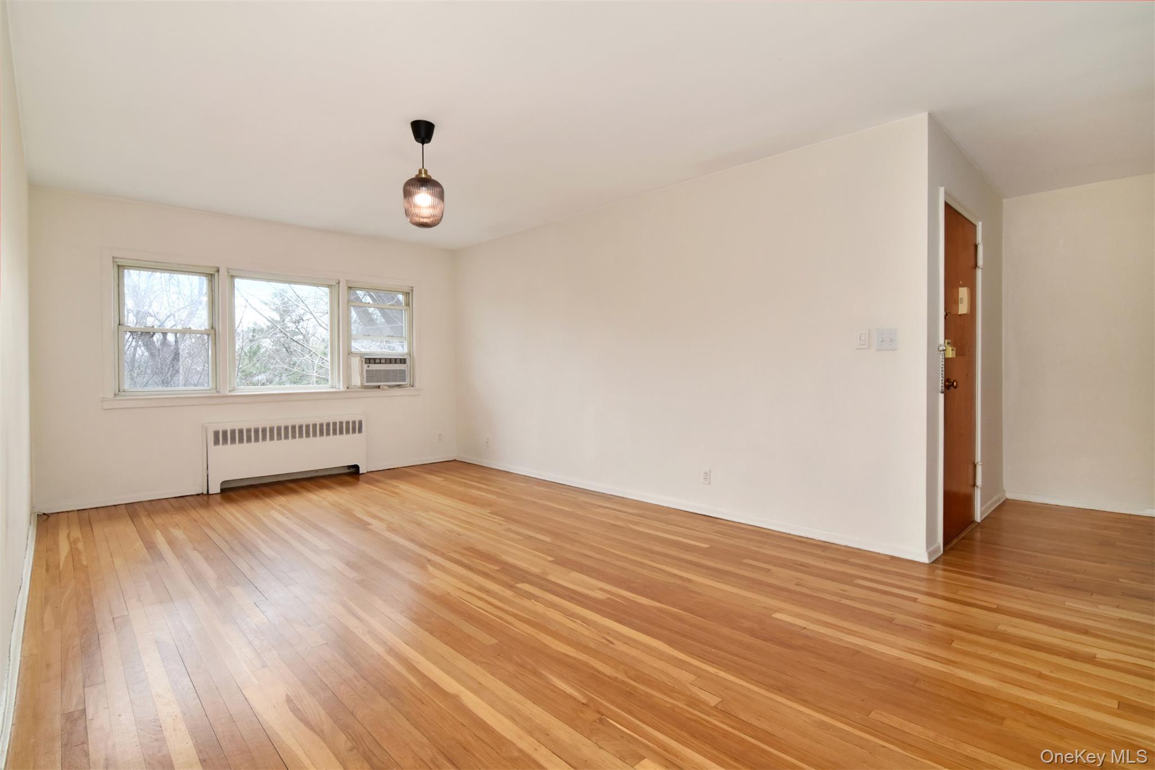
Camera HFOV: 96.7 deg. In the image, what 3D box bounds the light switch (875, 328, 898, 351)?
[{"bbox_3d":[1.753,-0.259,2.905,0.114,0.124,0.014,1,2,44],"label":"light switch"}]

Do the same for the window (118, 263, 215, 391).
[{"bbox_3d":[-3.454,-0.465,4.340,0.640,1.030,0.070,-1,2,-40],"label":"window"}]

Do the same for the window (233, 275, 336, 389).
[{"bbox_3d":[-2.773,-0.491,4.900,0.860,1.030,0.070,-1,2,-40],"label":"window"}]

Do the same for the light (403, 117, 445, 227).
[{"bbox_3d":[-0.868,-1.183,2.897,0.225,0.570,0.225,0,1,0],"label":"light"}]

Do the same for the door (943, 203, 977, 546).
[{"bbox_3d":[2.385,-0.070,3.225,0.860,2.030,0.050,-1,2,-42],"label":"door"}]

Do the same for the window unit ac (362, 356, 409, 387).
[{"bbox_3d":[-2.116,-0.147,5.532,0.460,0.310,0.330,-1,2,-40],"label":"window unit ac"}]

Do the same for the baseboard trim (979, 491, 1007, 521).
[{"bbox_3d":[3.150,0.902,3.890,0.790,0.088,0.020,-1,2,-42],"label":"baseboard trim"}]

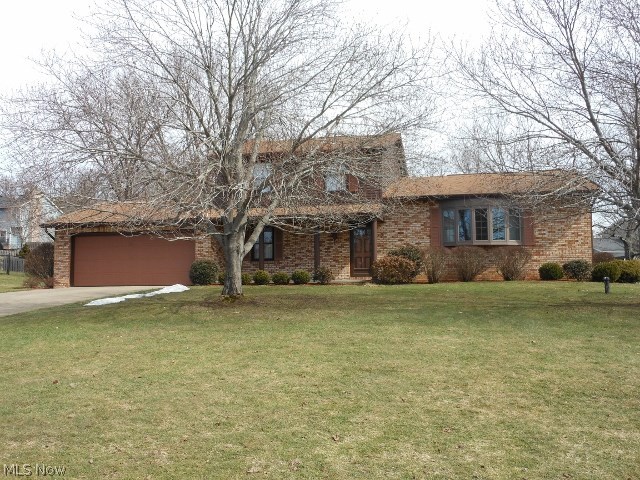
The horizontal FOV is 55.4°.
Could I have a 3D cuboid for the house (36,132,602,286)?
[{"bbox_3d":[0.014,-1.451,27.605,21.143,6.760,9.700,-1,-3,11],"label":"house"}]

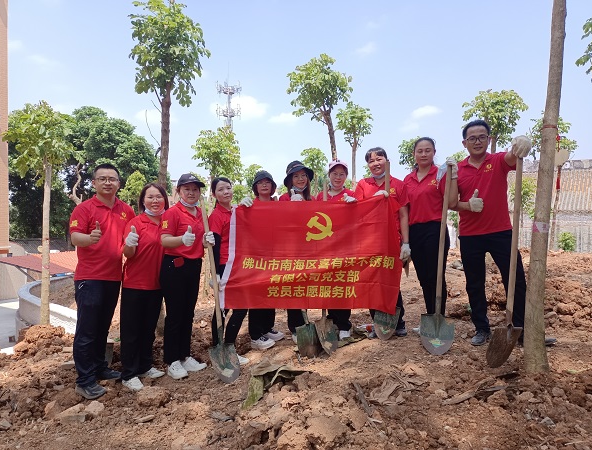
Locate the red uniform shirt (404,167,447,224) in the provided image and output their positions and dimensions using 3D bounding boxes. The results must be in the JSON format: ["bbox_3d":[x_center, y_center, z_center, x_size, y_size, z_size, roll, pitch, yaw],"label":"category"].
[{"bbox_3d":[1.050,-0.242,3.500,0.420,0.500,0.260,-1,0,26],"label":"red uniform shirt"}]

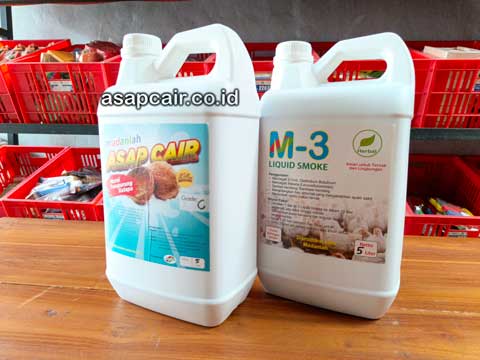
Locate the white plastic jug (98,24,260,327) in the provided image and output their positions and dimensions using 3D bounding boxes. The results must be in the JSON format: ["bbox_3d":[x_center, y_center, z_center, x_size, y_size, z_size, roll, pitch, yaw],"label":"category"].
[{"bbox_3d":[-0.070,-0.011,0.397,0.172,0.327,0.128,4,9,21],"label":"white plastic jug"}]

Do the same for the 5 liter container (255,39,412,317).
[{"bbox_3d":[0.121,-0.012,0.418,0.176,0.323,0.122,5,10,28],"label":"5 liter container"}]

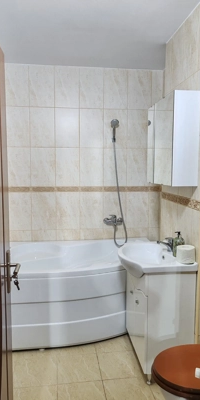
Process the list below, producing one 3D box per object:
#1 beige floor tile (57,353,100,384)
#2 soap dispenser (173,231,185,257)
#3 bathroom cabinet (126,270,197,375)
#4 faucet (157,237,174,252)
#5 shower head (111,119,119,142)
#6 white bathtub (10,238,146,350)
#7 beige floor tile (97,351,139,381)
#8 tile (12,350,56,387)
[{"bbox_3d":[-0.150,1.180,2.191,0.297,0.010,0.303,-1,6,-8],"label":"beige floor tile"},{"bbox_3d":[0.535,0.294,2.107,0.076,0.173,0.068,-1,6,-8],"label":"soap dispenser"},{"bbox_3d":[0.409,0.752,2.259,0.310,0.660,0.585,-1,6,-8],"label":"bathroom cabinet"},{"bbox_3d":[0.471,0.320,2.228,0.135,0.098,0.050,-1,6,-8],"label":"faucet"},{"bbox_3d":[0.153,-0.706,3.172,0.085,0.240,0.100,-1,6,-8],"label":"shower head"},{"bbox_3d":[-0.195,0.790,2.858,1.550,0.625,1.000,-1,6,-8],"label":"white bathtub"},{"bbox_3d":[0.141,1.176,2.230,0.297,0.010,0.303,-1,6,-8],"label":"beige floor tile"},{"bbox_3d":[-0.442,1.183,2.152,0.297,0.010,0.303,-1,6,-8],"label":"tile"}]

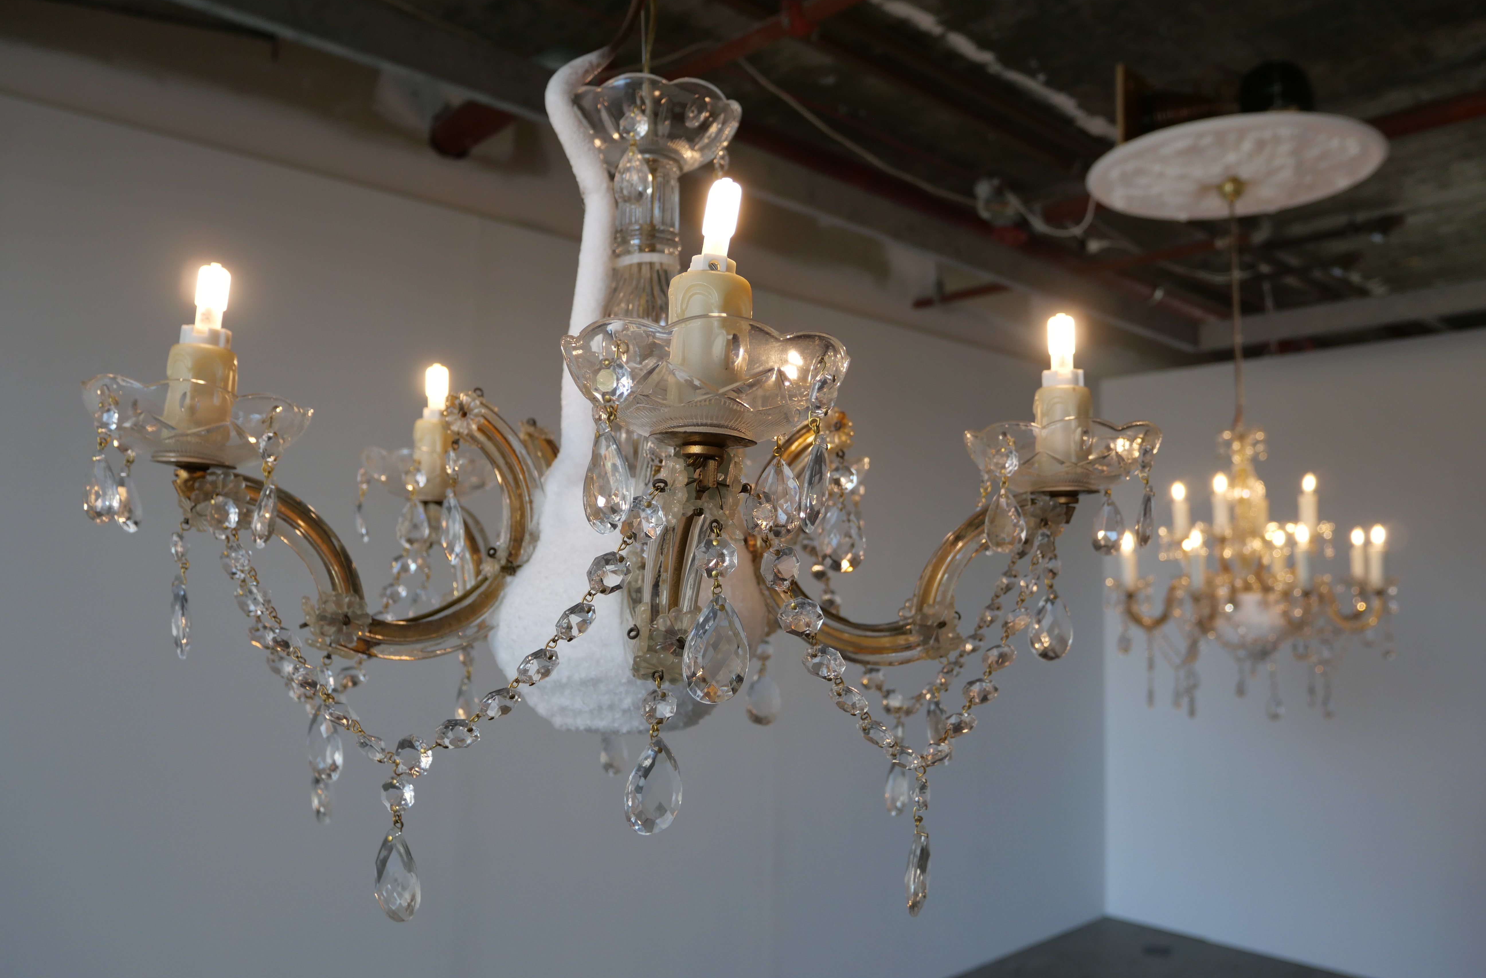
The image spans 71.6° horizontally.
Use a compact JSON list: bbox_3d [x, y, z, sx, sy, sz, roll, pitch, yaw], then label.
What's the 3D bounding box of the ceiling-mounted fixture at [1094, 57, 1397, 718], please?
[{"bbox_3d":[1.086,-0.110,2.269,0.619,1.226,0.619,1,-5,0],"label":"ceiling-mounted fixture"}]

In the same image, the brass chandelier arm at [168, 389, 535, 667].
[{"bbox_3d":[-0.201,0.021,0.559,0.191,0.152,0.028,3,-6,-28],"label":"brass chandelier arm"}]

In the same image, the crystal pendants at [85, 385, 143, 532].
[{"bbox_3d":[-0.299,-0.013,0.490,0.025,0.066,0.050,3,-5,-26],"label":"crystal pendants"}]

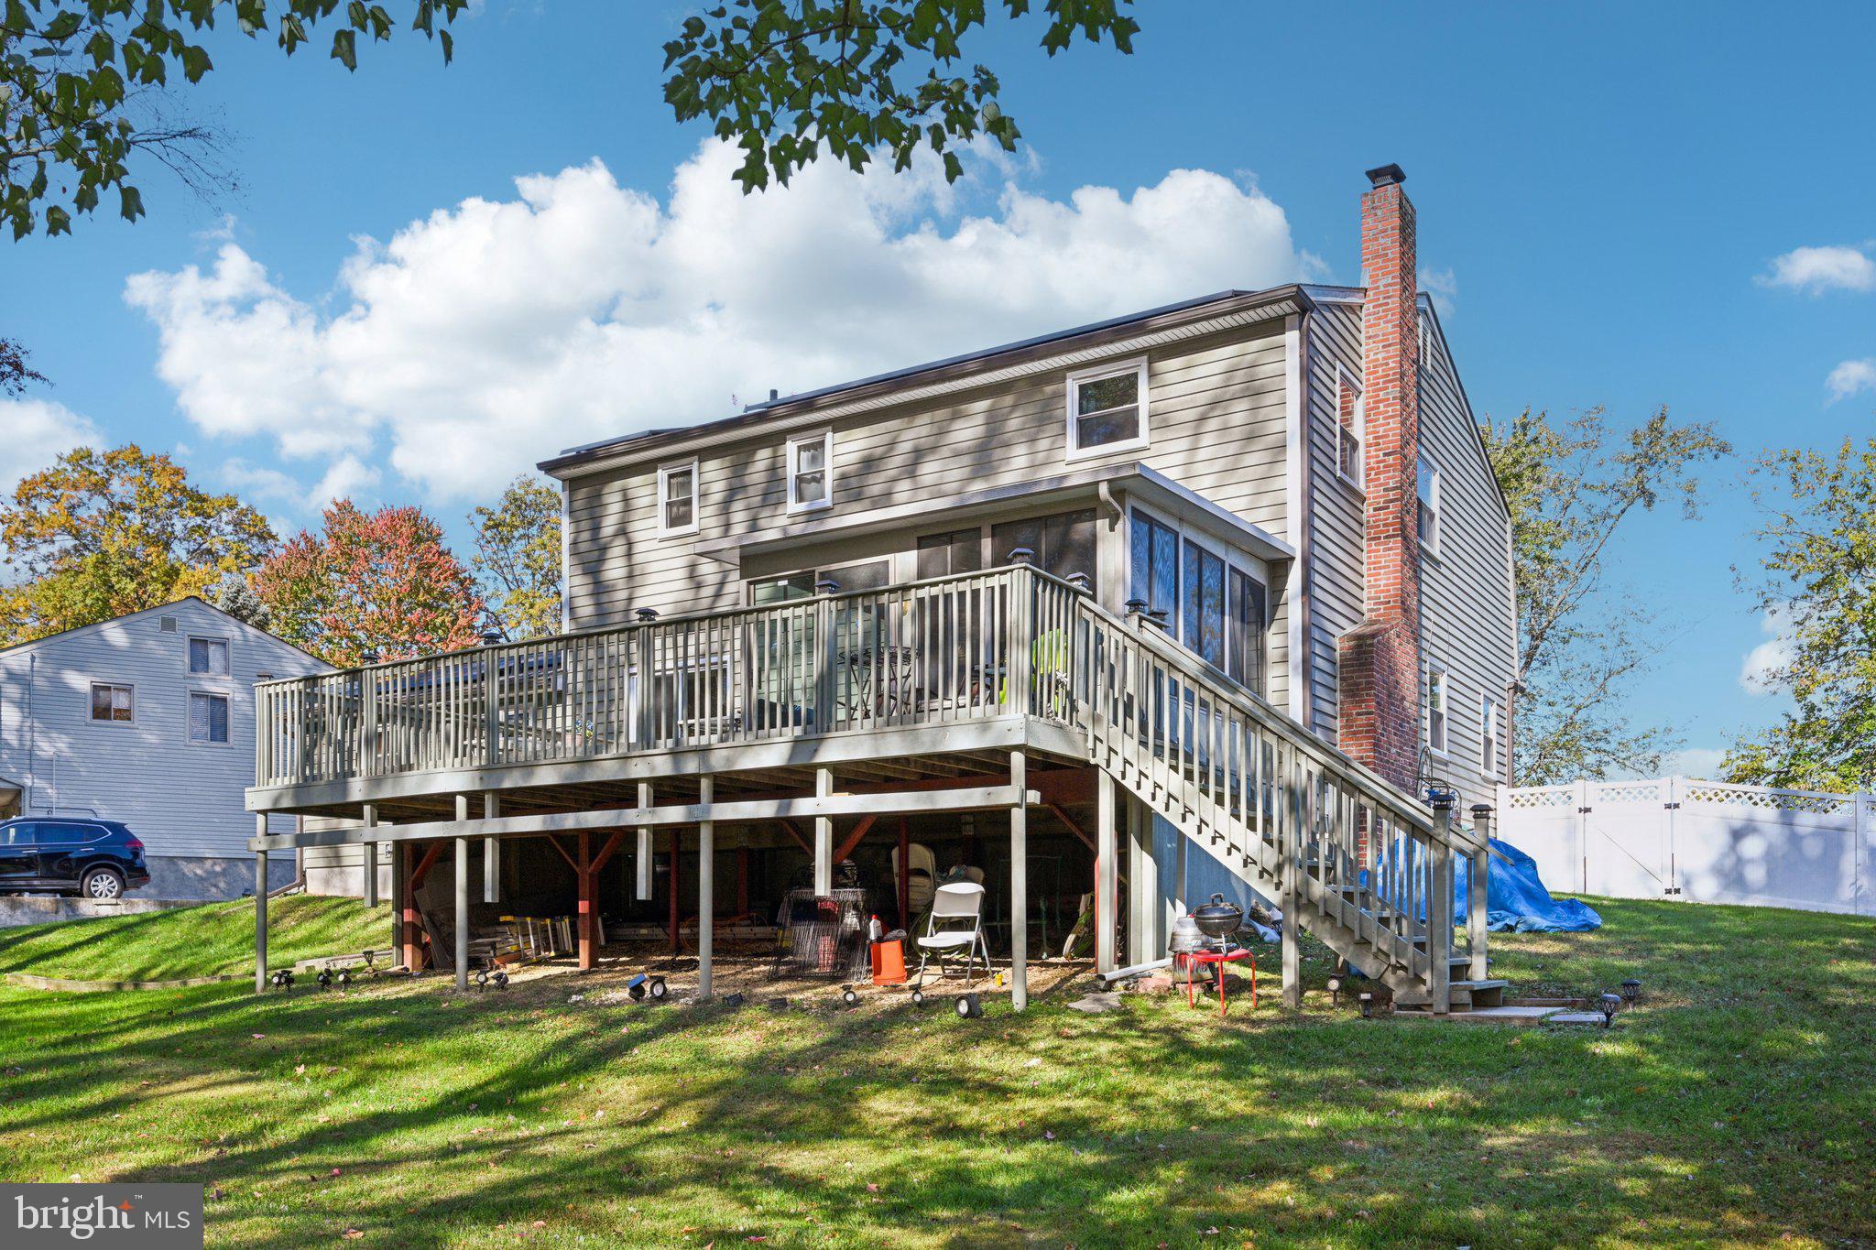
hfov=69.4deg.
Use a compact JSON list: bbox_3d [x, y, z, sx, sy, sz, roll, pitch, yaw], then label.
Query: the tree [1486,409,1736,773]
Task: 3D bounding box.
[{"bbox_3d":[12.500,0.500,28.000,6.800,10.000,6.500,0,-6,0],"label":"tree"}]

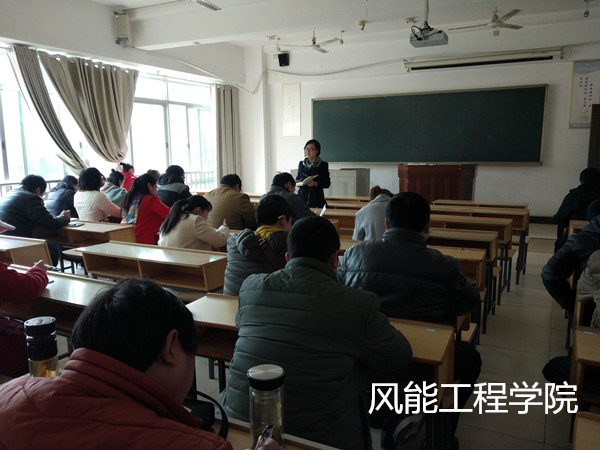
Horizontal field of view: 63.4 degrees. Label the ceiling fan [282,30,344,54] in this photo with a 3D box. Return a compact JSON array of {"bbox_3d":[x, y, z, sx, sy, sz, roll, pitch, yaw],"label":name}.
[{"bbox_3d":[0.264,-3.355,8.848,1.246,0.331,1.246,4,10,28],"label":"ceiling fan"}]

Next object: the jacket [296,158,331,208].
[{"bbox_3d":[0.148,-0.449,5.894,0.468,0.711,0.299,2,9,16],"label":"jacket"}]

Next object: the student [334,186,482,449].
[{"bbox_3d":[0.506,0.469,2.336,0.660,1.280,0.670,4,10,28],"label":"student"}]

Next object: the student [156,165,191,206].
[{"bbox_3d":[-1.328,-0.026,5.616,0.496,1.328,0.654,4,10,28],"label":"student"}]

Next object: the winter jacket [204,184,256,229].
[{"bbox_3d":[-0.602,-0.072,4.648,0.540,0.640,0.520,4,10,28],"label":"winter jacket"}]

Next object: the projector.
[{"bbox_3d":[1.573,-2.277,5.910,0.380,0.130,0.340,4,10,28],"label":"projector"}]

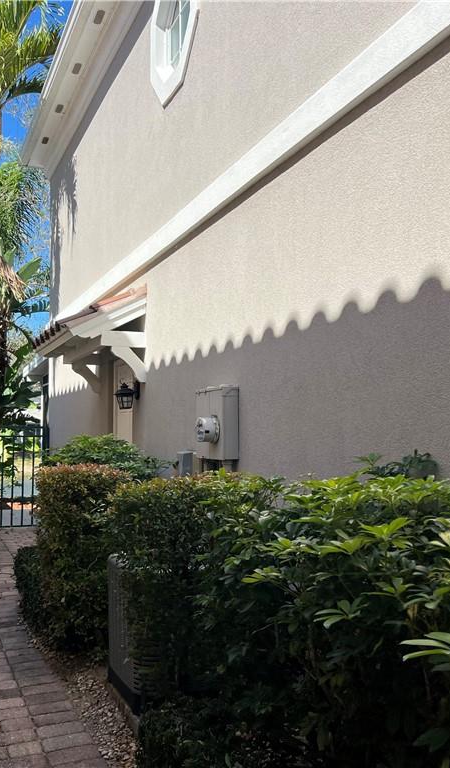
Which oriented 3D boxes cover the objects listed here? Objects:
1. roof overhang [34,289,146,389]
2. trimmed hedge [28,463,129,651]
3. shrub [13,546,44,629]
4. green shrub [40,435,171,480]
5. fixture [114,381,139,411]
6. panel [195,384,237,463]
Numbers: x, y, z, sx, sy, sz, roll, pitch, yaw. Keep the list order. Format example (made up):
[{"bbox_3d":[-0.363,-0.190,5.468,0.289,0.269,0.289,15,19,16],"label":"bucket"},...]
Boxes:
[{"bbox_3d":[-1.456,-0.395,7.881,0.750,0.860,2.110,1,-4,-22],"label":"roof overhang"},{"bbox_3d":[-1.098,1.244,5.874,0.550,1.180,1.350,1,-4,-22],"label":"trimmed hedge"},{"bbox_3d":[-1.492,1.619,6.179,0.340,0.470,1.050,1,-4,-22],"label":"shrub"},{"bbox_3d":[-1.147,1.173,6.748,0.900,1.430,1.100,1,-4,-22],"label":"green shrub"},{"bbox_3d":[-0.927,0.107,7.247,0.210,0.280,0.180,1,-4,-22],"label":"fixture"},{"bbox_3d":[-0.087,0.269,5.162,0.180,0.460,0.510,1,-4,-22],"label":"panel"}]

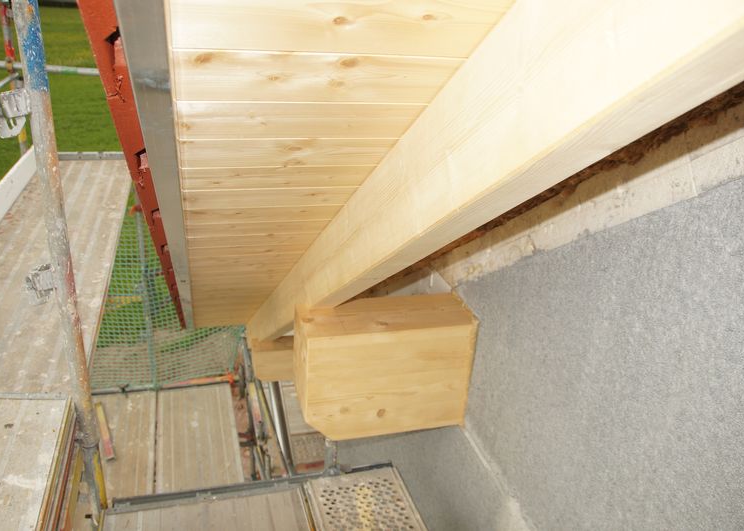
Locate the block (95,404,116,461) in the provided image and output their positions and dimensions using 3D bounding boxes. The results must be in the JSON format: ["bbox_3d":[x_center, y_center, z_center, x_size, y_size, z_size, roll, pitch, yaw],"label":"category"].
[{"bbox_3d":[-2.044,1.261,4.579,0.048,0.031,0.672,-9,27,-28],"label":"block"}]

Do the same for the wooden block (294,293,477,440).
[{"bbox_3d":[0.027,0.301,1.797,0.489,0.352,0.201,-3,25,-17],"label":"wooden block"}]

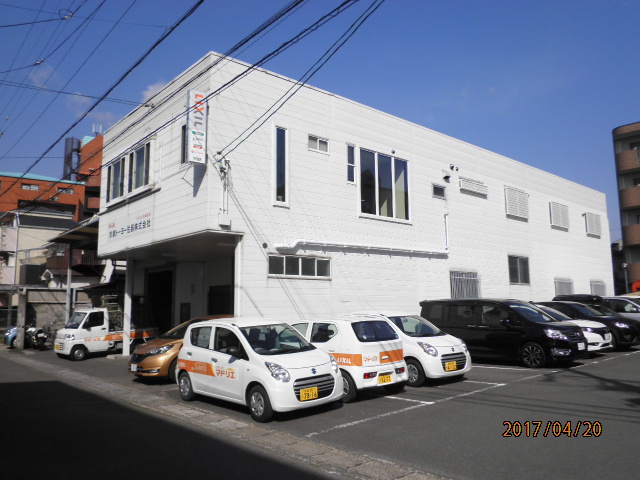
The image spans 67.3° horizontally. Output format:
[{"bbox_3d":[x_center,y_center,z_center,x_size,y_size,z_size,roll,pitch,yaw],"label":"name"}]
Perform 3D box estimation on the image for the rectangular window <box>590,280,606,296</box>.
[{"bbox_3d":[15.672,2.869,26.941,1.959,1.055,0.150,6,-10,-39],"label":"rectangular window"}]

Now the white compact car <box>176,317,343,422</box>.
[{"bbox_3d":[-1.115,2.170,8.550,1.475,1.520,3.395,7,-11,-41],"label":"white compact car"}]

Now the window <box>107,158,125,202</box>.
[{"bbox_3d":[-6.793,-1.963,15.972,0.150,1.280,1.480,7,-11,-43],"label":"window"}]

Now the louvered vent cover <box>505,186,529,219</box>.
[{"bbox_3d":[8.914,-1.644,21.795,1.921,1.166,0.120,6,-10,-40],"label":"louvered vent cover"}]

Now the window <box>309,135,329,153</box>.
[{"bbox_3d":[-0.025,-2.777,14.099,0.780,0.490,0.110,6,-10,-39],"label":"window"}]

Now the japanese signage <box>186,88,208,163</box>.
[{"bbox_3d":[-3.022,-2.741,11.818,0.475,1.737,0.160,6,-10,-41],"label":"japanese signage"}]

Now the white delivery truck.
[{"bbox_3d":[-8.060,3.510,18.200,1.475,1.790,3.395,-8,-11,43],"label":"white delivery truck"}]

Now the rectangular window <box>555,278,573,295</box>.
[{"bbox_3d":[12.380,2.514,24.246,1.959,1.055,0.150,6,-10,-39],"label":"rectangular window"}]

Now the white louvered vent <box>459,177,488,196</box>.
[{"bbox_3d":[6.282,-2.139,19.633,1.907,0.413,0.120,6,-10,-40],"label":"white louvered vent"}]

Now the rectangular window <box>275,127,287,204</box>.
[{"bbox_3d":[-1.073,-2.091,13.262,0.393,2.182,0.100,6,-10,-41],"label":"rectangular window"}]

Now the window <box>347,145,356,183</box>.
[{"bbox_3d":[0.993,-2.393,15.148,0.401,1.241,0.100,6,-10,-41],"label":"window"}]

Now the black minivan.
[{"bbox_3d":[5.110,2.580,13.780,1.700,1.820,4.700,5,-10,-36],"label":"black minivan"}]

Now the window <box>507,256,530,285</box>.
[{"bbox_3d":[8.564,1.323,20.601,1.700,1.200,0.120,6,-10,-39],"label":"window"}]

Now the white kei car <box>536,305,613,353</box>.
[{"bbox_3d":[7.277,2.893,15.853,1.670,1.520,3.900,6,-10,-41],"label":"white kei car"}]

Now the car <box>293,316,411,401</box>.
[{"bbox_3d":[0.170,2.310,9.920,1.480,1.490,3.400,5,-10,-37],"label":"car"}]

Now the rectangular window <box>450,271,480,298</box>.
[{"bbox_3d":[5.748,1.814,18.816,1.939,1.145,0.150,6,-10,-39],"label":"rectangular window"}]

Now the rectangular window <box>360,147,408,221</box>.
[{"bbox_3d":[2.211,-1.769,16.153,2.489,2.243,0.120,6,-10,-41],"label":"rectangular window"}]

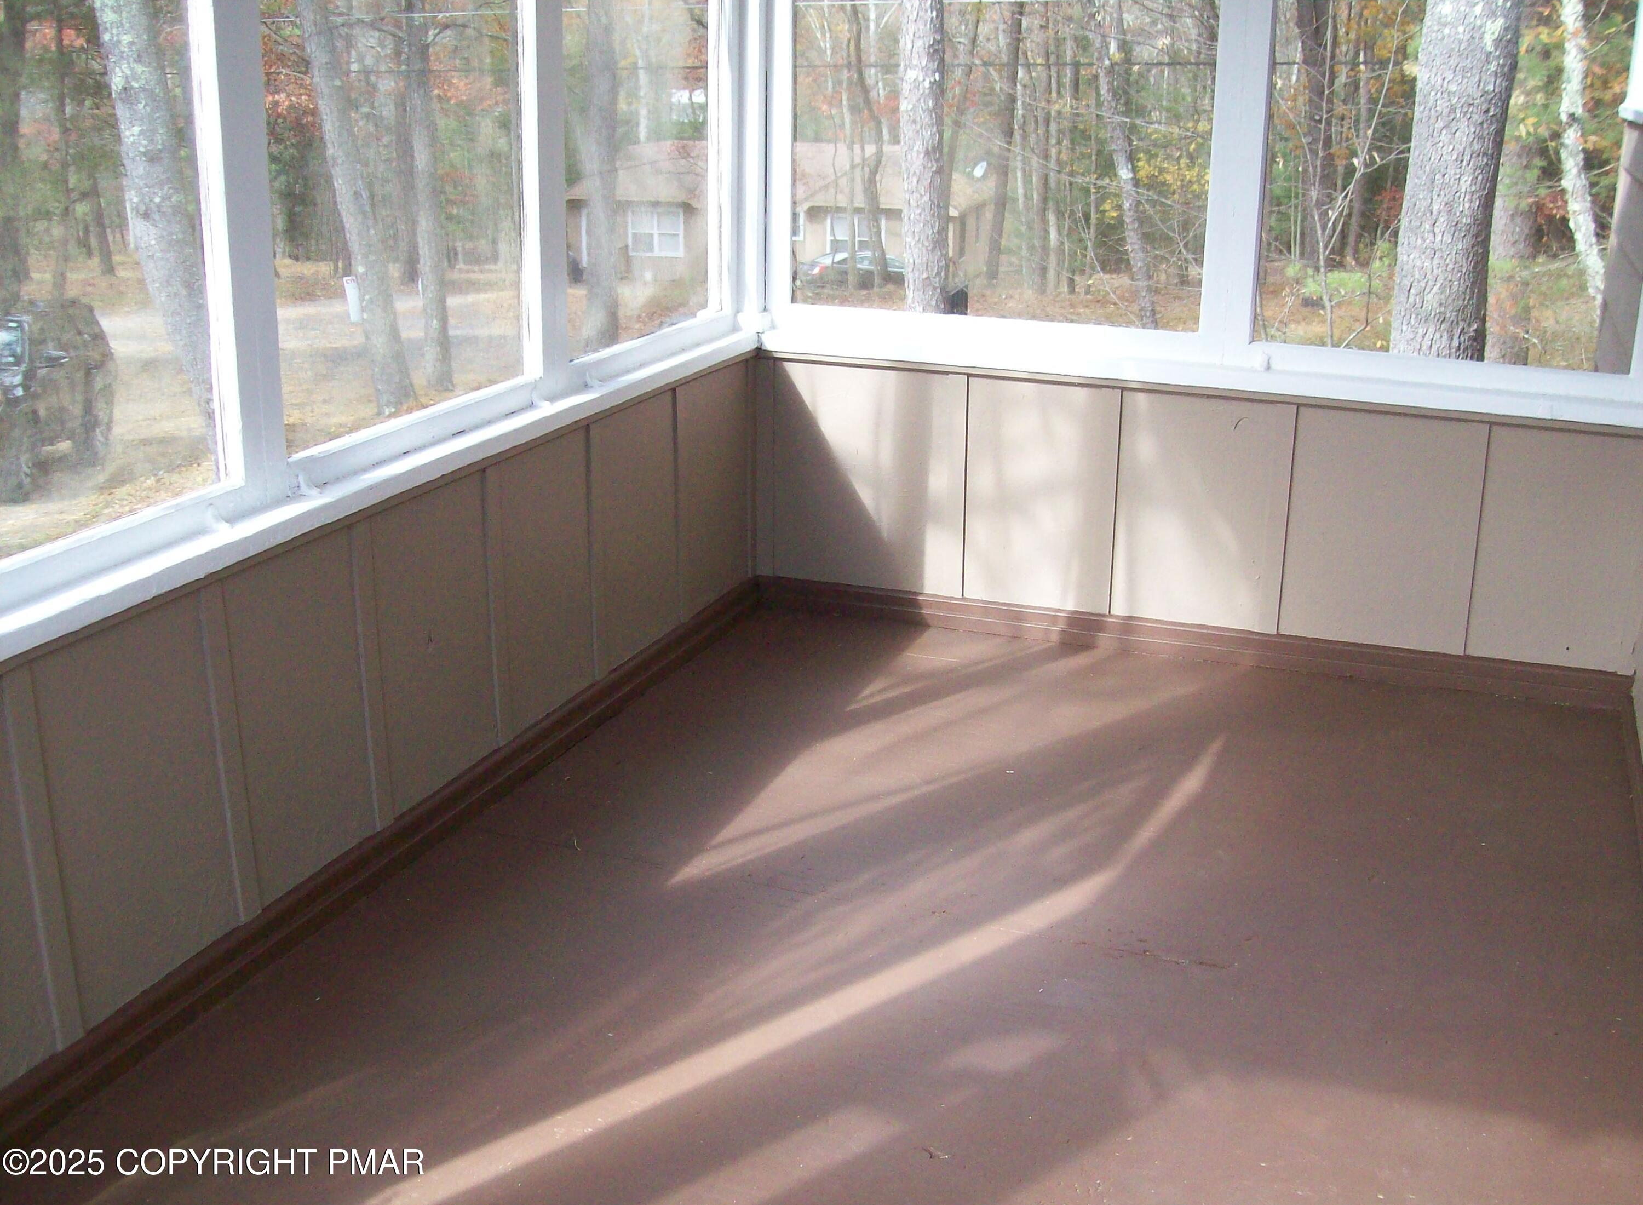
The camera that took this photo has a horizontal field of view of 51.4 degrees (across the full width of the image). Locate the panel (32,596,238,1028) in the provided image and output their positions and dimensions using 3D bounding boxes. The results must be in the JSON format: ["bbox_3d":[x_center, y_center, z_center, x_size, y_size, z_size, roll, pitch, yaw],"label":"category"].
[{"bbox_3d":[-1.009,0.301,2.529,0.020,0.570,0.336,8,20,20],"label":"panel"}]

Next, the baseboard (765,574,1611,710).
[{"bbox_3d":[0.820,0.086,4.220,2.156,0.080,0.035,8,20,20],"label":"baseboard"}]

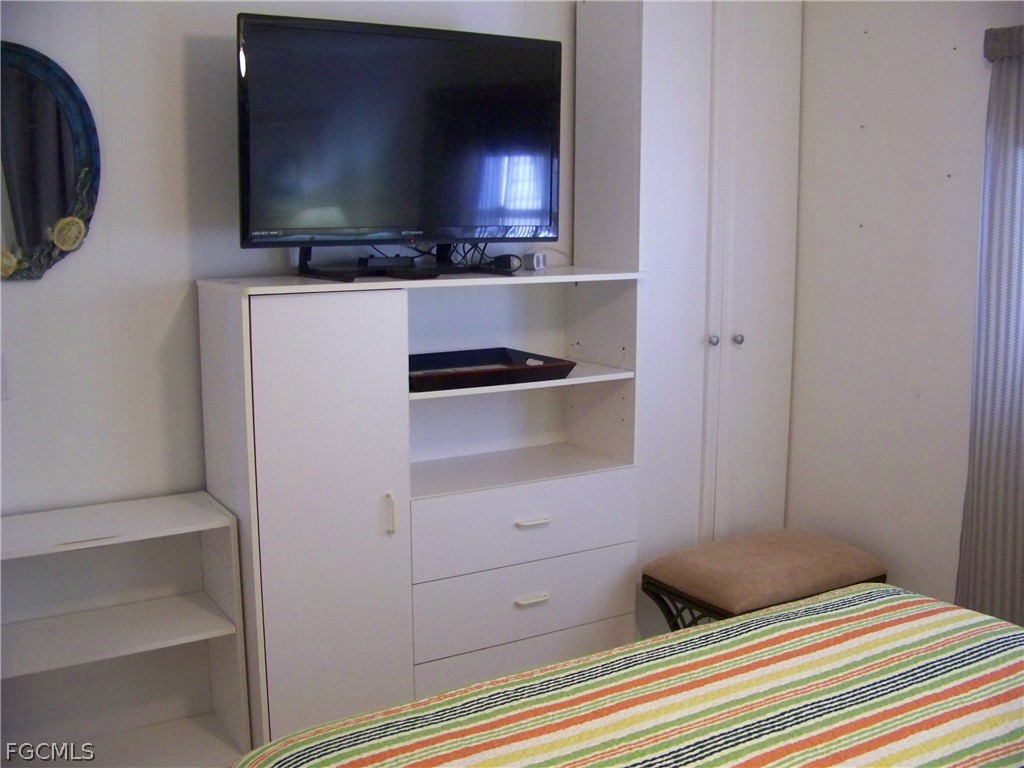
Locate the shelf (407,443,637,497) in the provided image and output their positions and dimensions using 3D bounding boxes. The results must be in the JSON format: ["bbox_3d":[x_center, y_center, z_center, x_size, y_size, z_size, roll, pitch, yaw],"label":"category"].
[{"bbox_3d":[-0.038,0.218,2.671,0.619,0.019,0.320,-6,10,-30],"label":"shelf"}]

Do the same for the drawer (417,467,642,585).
[{"bbox_3d":[-0.027,0.312,2.678,0.631,0.196,0.333,-6,10,-30],"label":"drawer"}]

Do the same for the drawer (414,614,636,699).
[{"bbox_3d":[-0.025,0.693,2.739,0.631,0.192,0.333,-6,10,-30],"label":"drawer"}]

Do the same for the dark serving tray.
[{"bbox_3d":[-0.115,-0.035,2.572,0.426,0.039,0.338,-6,10,-30],"label":"dark serving tray"}]

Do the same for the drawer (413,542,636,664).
[{"bbox_3d":[-0.026,0.504,2.709,0.631,0.192,0.333,-6,10,-30],"label":"drawer"}]

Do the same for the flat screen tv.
[{"bbox_3d":[-0.239,-0.529,2.467,0.804,0.557,0.269,-6,10,-30],"label":"flat screen tv"}]

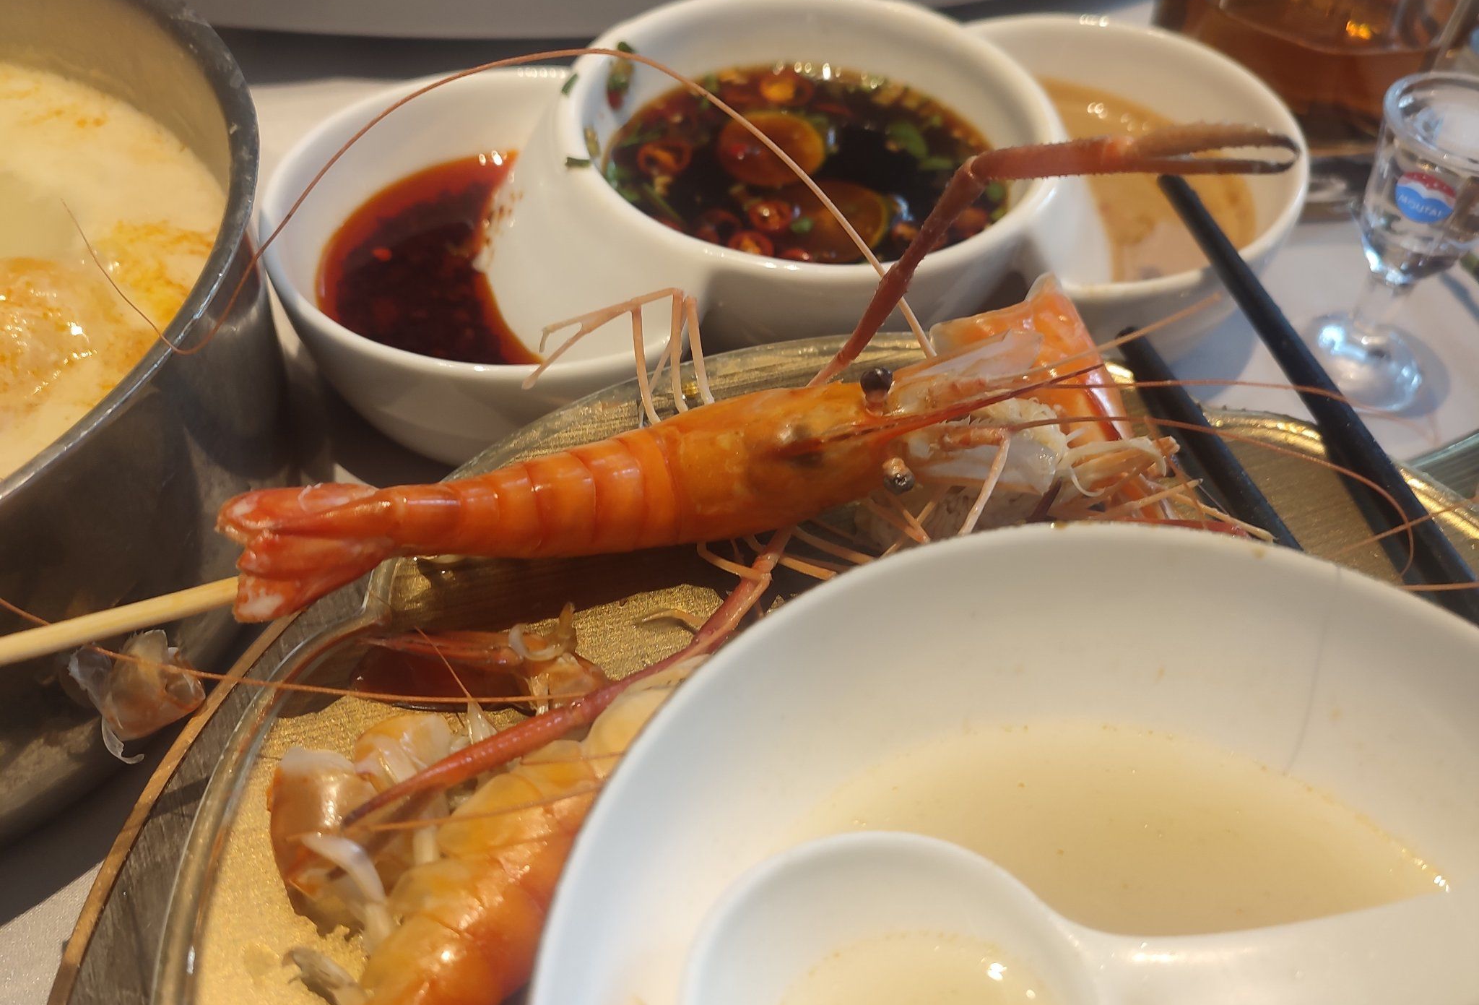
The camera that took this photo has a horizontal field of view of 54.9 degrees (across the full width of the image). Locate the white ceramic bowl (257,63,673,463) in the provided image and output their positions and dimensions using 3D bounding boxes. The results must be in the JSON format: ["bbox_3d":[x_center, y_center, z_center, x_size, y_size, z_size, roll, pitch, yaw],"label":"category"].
[{"bbox_3d":[-0.049,-0.044,0.298,0.092,0.045,0.097,1,49,-1],"label":"white ceramic bowl"}]

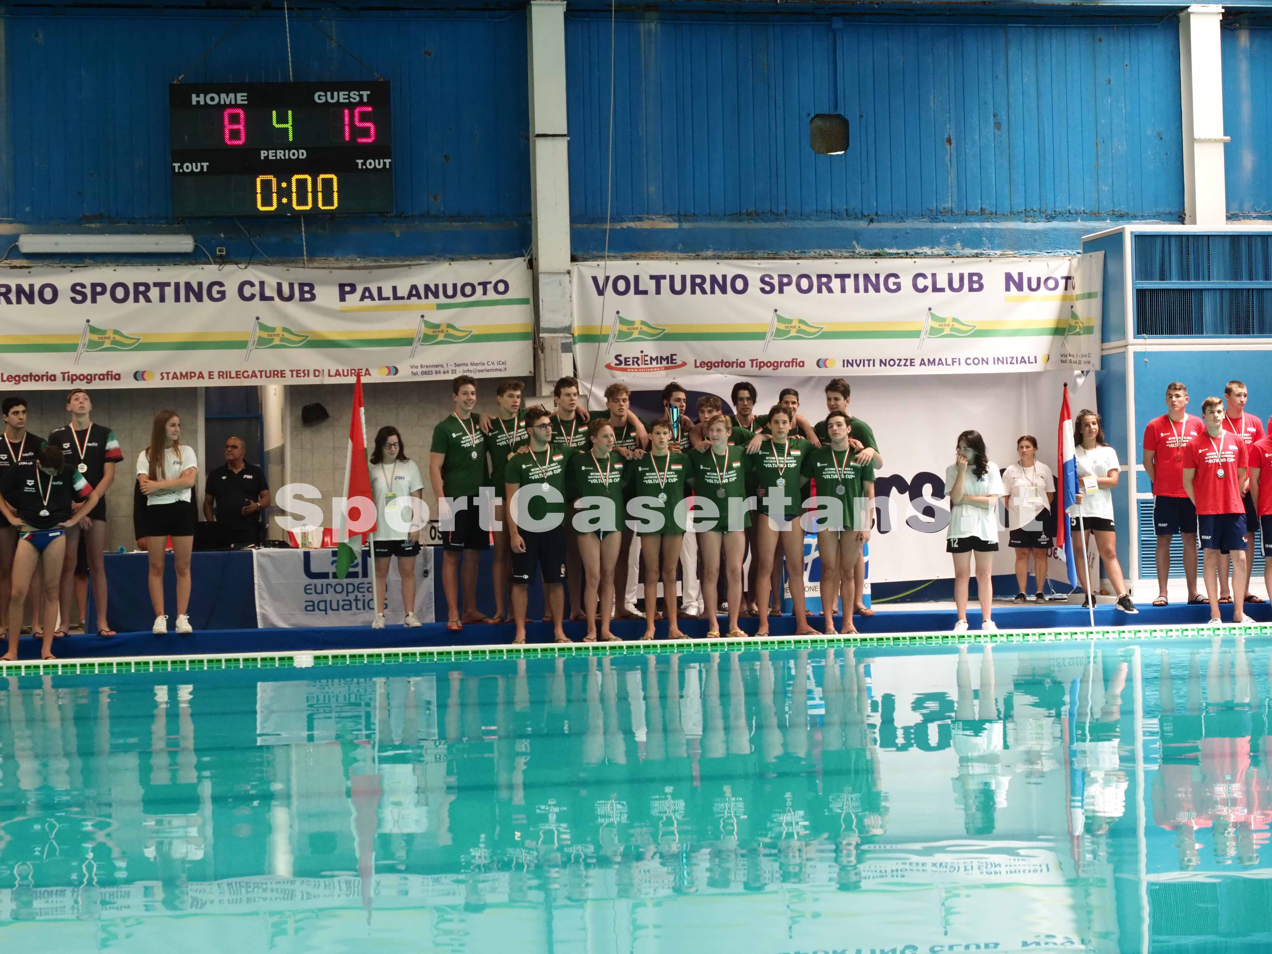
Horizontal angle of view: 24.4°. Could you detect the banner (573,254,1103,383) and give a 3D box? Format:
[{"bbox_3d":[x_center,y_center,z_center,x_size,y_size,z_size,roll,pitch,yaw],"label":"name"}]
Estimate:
[{"bbox_3d":[1.918,-1.515,27.524,4.940,1.140,0.750,-1,-1,-11],"label":"banner"}]

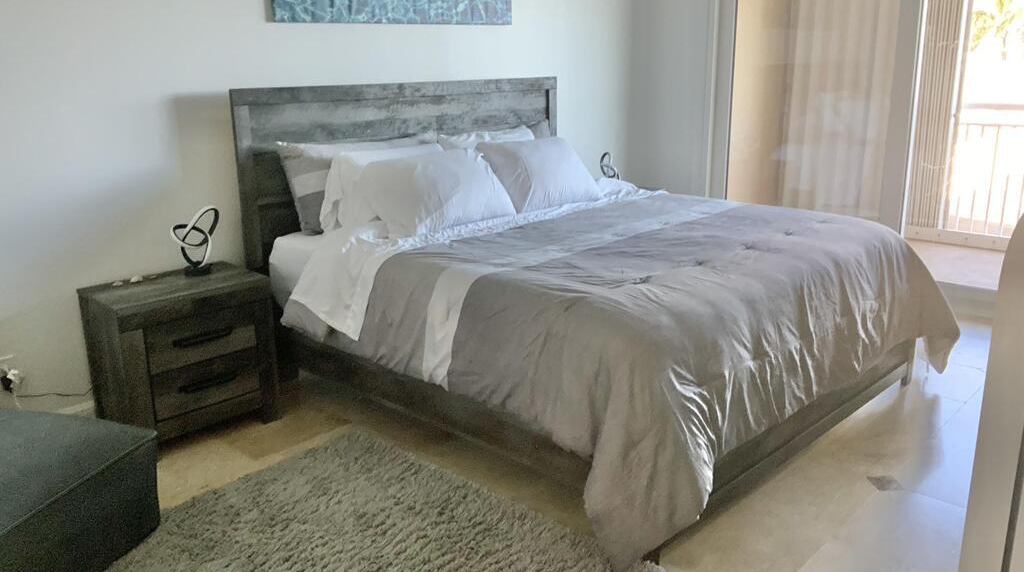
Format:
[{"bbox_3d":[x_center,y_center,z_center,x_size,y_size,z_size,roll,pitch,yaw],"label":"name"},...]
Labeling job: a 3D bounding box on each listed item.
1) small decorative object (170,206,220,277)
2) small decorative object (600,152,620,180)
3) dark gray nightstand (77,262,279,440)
[{"bbox_3d":[-1.280,-0.178,3.491,0.110,0.255,0.162,13,20,43],"label":"small decorative object"},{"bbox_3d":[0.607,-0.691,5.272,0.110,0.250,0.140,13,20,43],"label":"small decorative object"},{"bbox_3d":[-1.315,0.292,3.436,0.393,0.625,0.600,13,20,43],"label":"dark gray nightstand"}]

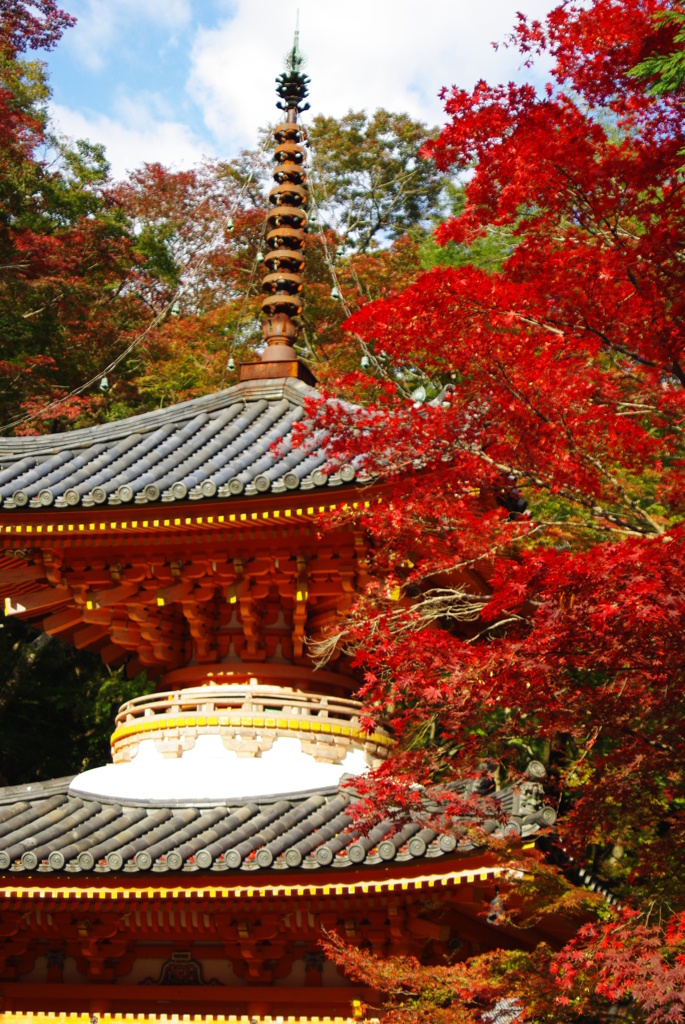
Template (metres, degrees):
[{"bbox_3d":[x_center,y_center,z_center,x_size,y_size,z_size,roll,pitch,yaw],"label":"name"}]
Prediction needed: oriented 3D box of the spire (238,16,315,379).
[{"bbox_3d":[-0.638,-3.652,25.170,0.668,4.844,0.668,-3,-19,17],"label":"spire"}]

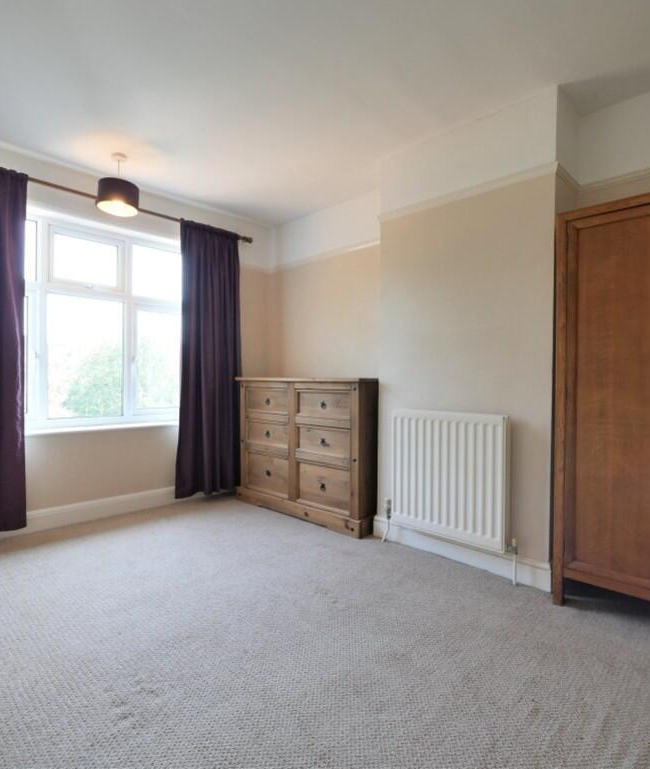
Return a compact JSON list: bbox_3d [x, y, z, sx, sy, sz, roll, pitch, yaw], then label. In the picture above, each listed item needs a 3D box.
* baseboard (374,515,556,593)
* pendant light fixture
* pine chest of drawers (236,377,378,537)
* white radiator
[{"bbox_3d":[0.729,0.949,2.405,1.063,0.145,0.022,1,1,42],"label":"baseboard"},{"bbox_3d":[-1.344,-1.329,2.708,0.255,0.355,0.255,0,1,-26],"label":"pendant light fixture"},{"bbox_3d":[-0.116,0.483,3.316,1.315,1.050,0.430,1,1,41],"label":"pine chest of drawers"},{"bbox_3d":[0.692,0.510,2.370,0.672,0.696,0.070,1,1,42],"label":"white radiator"}]

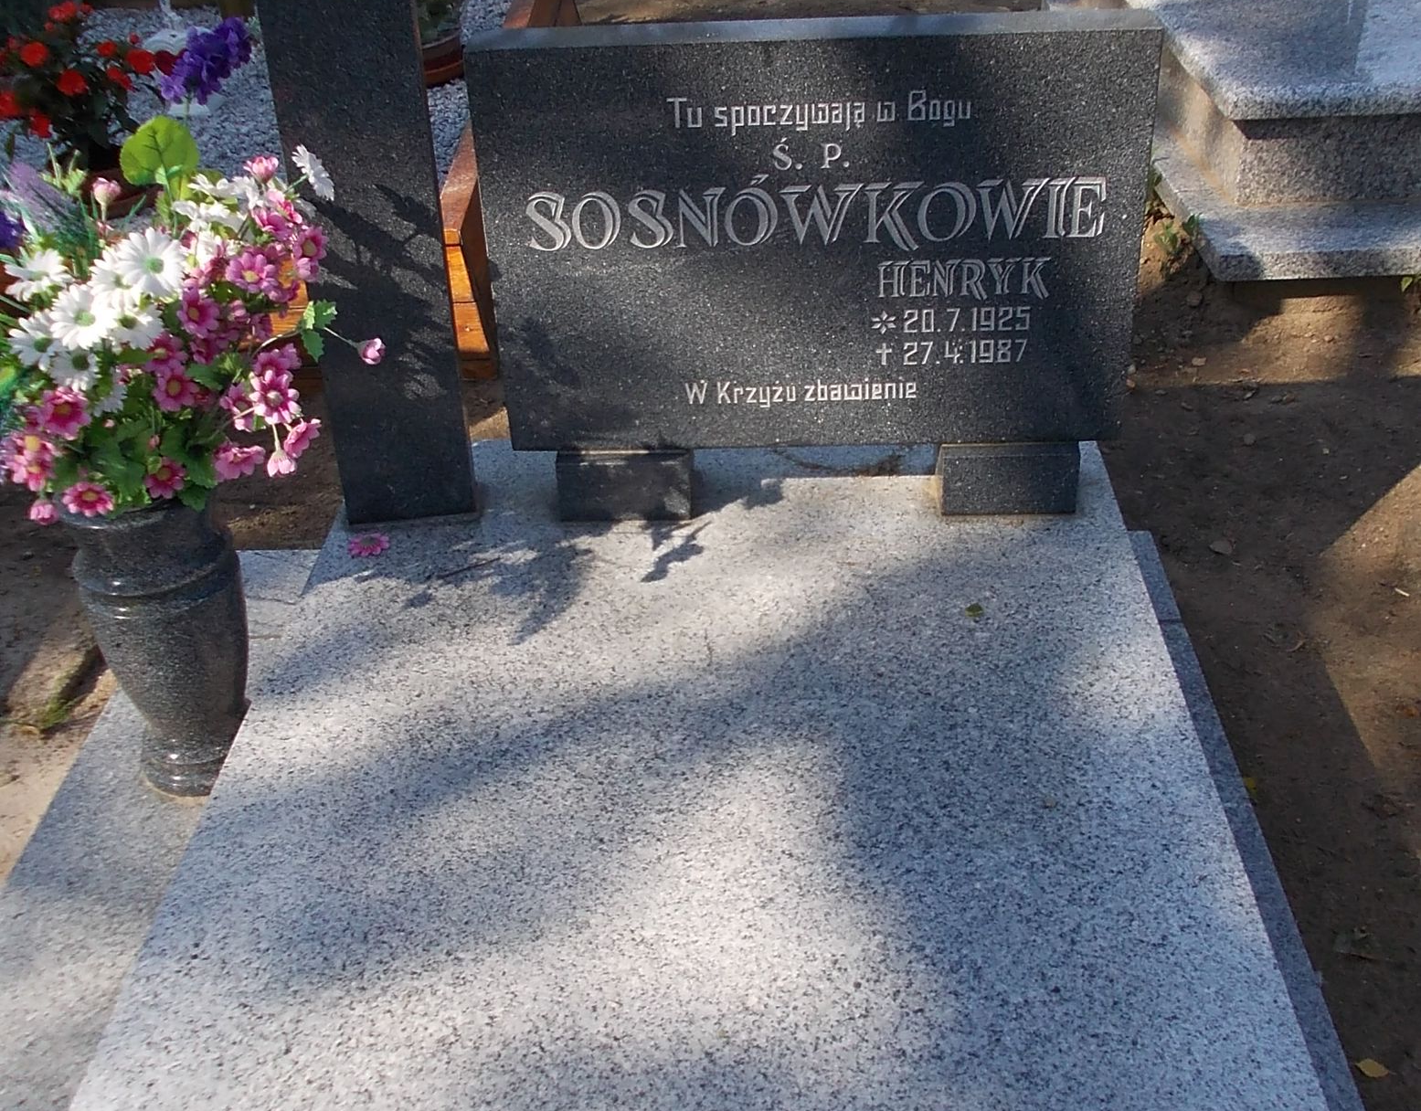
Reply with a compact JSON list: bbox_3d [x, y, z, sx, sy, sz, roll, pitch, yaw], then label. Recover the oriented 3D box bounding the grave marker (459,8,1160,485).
[{"bbox_3d":[0.106,-0.330,1.635,0.680,0.445,0.066,-1,32,4],"label":"grave marker"}]

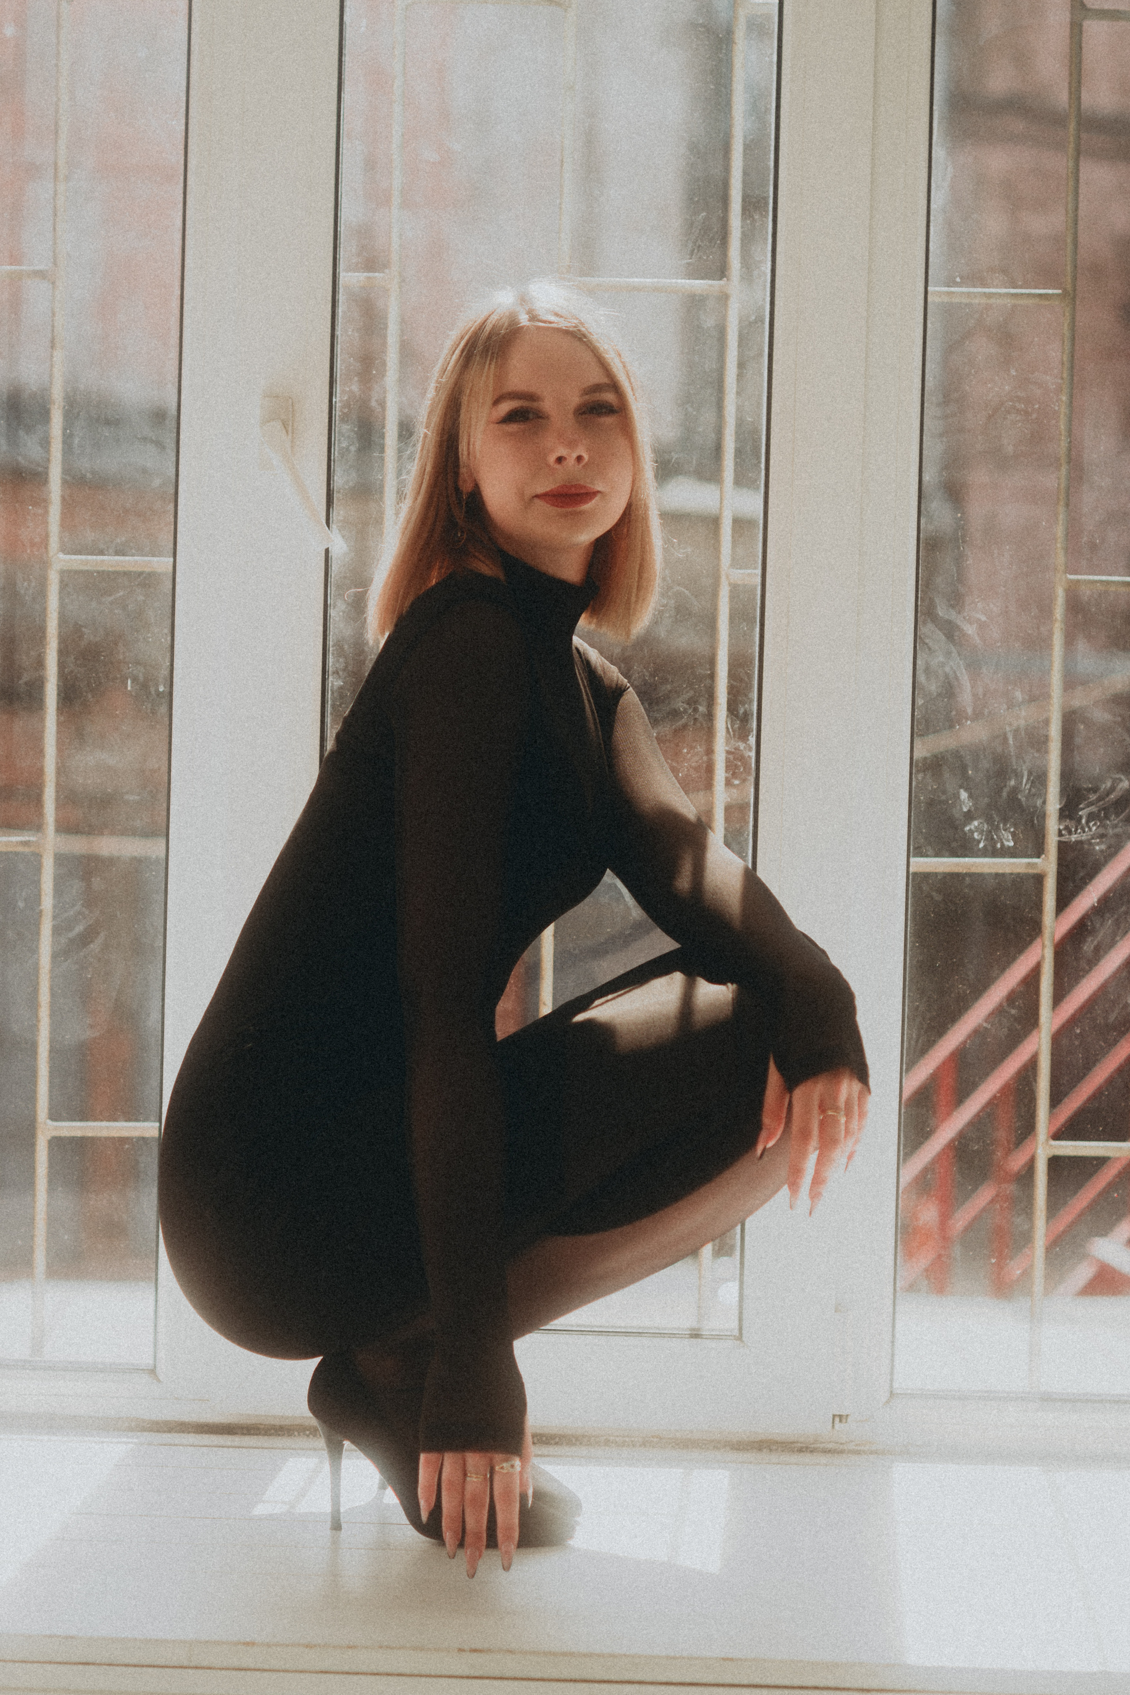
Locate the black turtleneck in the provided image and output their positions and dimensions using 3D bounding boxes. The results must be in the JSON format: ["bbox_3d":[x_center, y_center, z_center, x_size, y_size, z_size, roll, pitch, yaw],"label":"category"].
[{"bbox_3d":[-0.040,0.108,2.020,0.550,0.710,0.400,2,2,16],"label":"black turtleneck"}]

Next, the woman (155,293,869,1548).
[{"bbox_3d":[-0.042,0.047,2.030,0.560,1.030,0.410,2,2,16],"label":"woman"}]

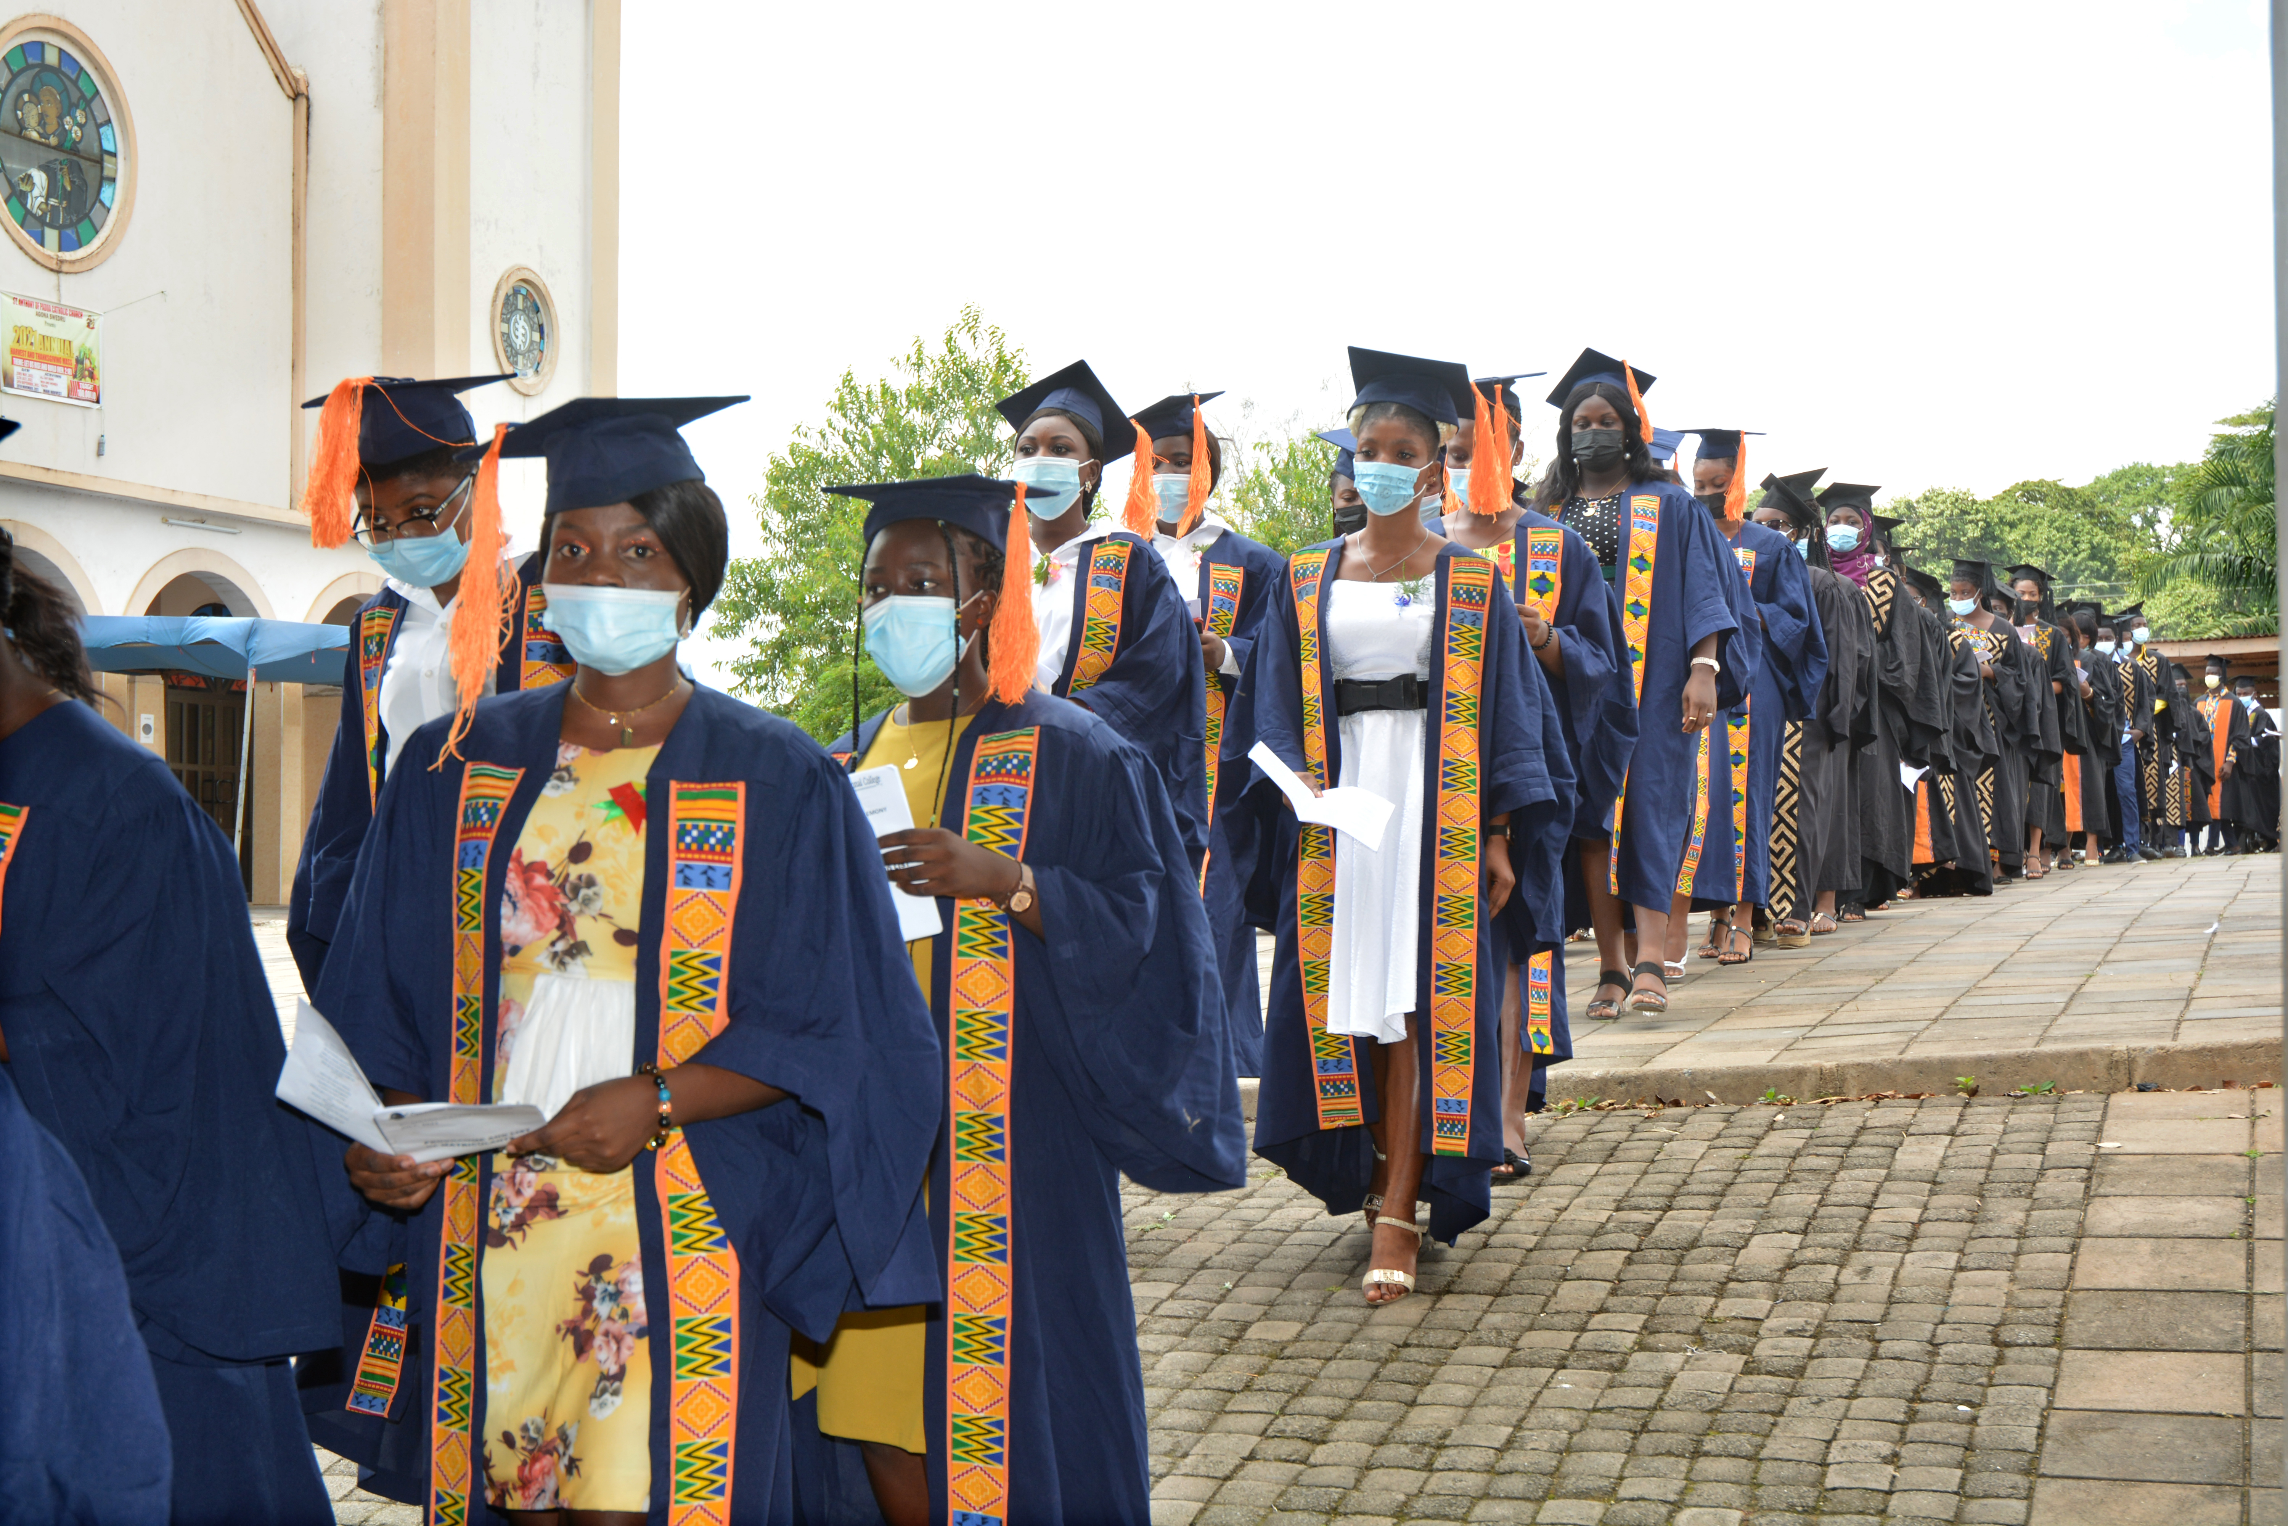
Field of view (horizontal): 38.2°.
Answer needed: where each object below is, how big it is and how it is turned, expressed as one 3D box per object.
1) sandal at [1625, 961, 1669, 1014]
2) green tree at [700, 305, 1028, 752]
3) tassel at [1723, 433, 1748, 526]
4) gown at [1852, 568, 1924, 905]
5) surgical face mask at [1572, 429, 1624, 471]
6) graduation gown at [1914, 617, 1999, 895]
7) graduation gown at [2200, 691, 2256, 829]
[{"bbox_3d":[1.284,0.572,8.450,0.100,0.130,0.240,0,-1,14],"label":"sandal"},{"bbox_3d":[-2.081,-1.154,27.000,3.200,5.200,3.100,0,-1,11],"label":"green tree"},{"bbox_3d":[1.886,-0.908,10.550,0.070,0.285,0.060,-1,-2,20],"label":"tassel"},{"bbox_3d":[2.925,-0.119,13.300,0.600,1.340,0.480,0,-1,20],"label":"gown"},{"bbox_3d":[1.243,-0.857,9.050,0.150,0.125,0.080,1,5,9],"label":"surgical face mask"},{"bbox_3d":[3.817,-0.021,15.700,0.600,1.290,0.480,0,-1,23],"label":"graduation gown"},{"bbox_3d":[9.703,-0.024,29.600,0.580,1.230,0.420,-1,-1,33],"label":"graduation gown"}]

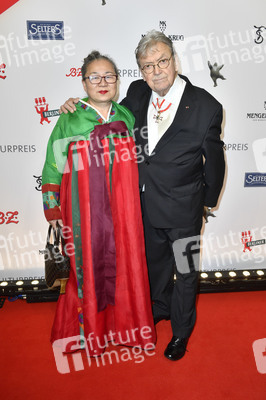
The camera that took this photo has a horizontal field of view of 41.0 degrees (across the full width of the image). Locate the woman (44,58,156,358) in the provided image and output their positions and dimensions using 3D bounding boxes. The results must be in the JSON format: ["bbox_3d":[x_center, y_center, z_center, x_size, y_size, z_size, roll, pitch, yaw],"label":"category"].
[{"bbox_3d":[-0.170,0.040,1.964,0.600,1.600,0.450,-3,16,-9],"label":"woman"}]

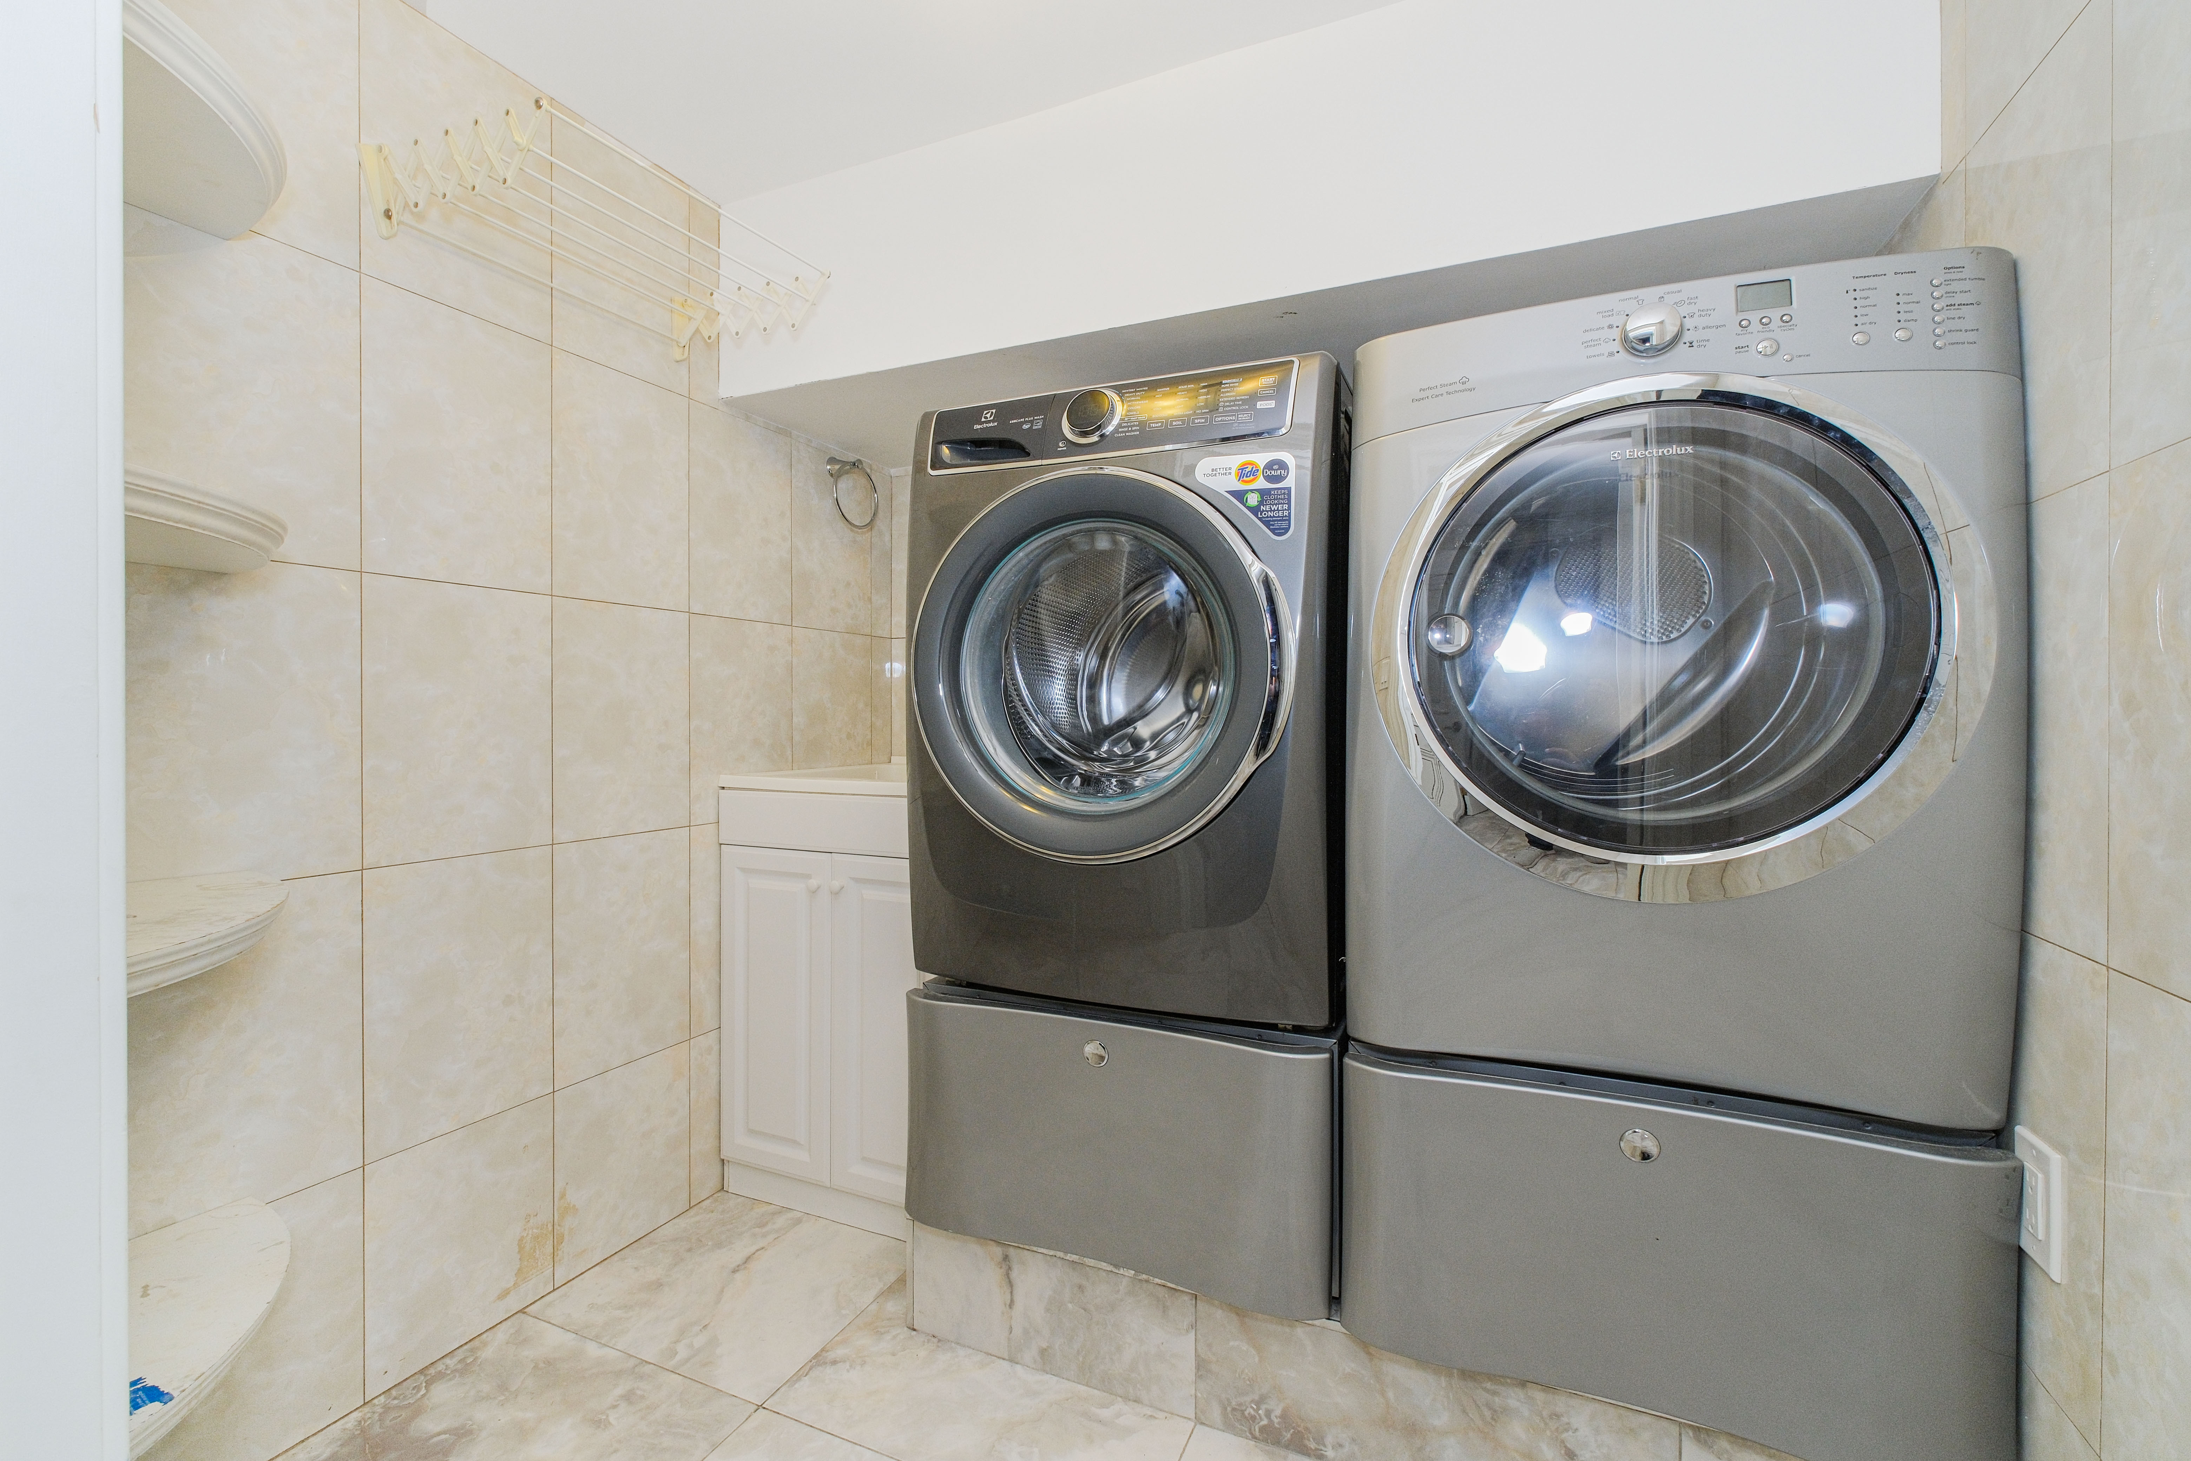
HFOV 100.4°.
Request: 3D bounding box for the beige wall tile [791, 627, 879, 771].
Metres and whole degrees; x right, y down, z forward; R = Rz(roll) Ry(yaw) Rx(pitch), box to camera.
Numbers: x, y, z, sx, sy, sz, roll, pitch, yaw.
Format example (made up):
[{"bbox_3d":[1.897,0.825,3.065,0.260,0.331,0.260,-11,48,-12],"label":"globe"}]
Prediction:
[{"bbox_3d":[-0.683,-0.026,2.376,0.012,0.457,0.306,1,1,25],"label":"beige wall tile"}]

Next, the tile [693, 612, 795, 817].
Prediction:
[{"bbox_3d":[-0.810,-0.022,2.097,0.012,0.457,0.306,1,1,25],"label":"tile"}]

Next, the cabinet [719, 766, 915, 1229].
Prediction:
[{"bbox_3d":[-0.428,0.568,2.192,0.622,0.935,0.610,1,1,25],"label":"cabinet"}]

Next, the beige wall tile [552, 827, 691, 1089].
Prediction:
[{"bbox_3d":[-0.941,0.438,1.826,0.012,0.457,0.306,1,1,25],"label":"beige wall tile"}]

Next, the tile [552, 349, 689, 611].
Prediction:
[{"bbox_3d":[-0.911,-0.465,1.766,0.010,0.445,0.298,0,0,24],"label":"tile"}]

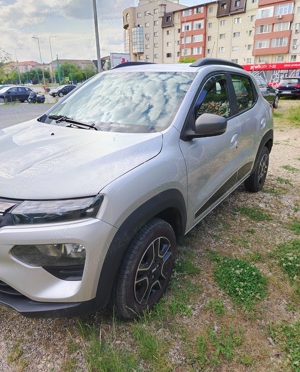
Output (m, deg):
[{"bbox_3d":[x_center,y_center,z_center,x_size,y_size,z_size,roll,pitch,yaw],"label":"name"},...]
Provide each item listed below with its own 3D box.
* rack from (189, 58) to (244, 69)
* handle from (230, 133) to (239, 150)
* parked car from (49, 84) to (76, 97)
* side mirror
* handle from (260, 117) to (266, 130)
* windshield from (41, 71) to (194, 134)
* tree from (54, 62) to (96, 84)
[{"bbox_3d":[0.667,-1.114,2.551,0.080,0.090,1.280,13,25,33],"label":"rack"},{"bbox_3d":[0.732,-0.383,2.411,0.045,0.110,0.165,13,25,33],"label":"handle"},{"bbox_3d":[-9.665,-11.477,33.500,1.750,1.460,4.200,19,28,41],"label":"parked car"},{"bbox_3d":[0.358,-0.385,1.795,0.230,0.180,0.200,13,25,33],"label":"side mirror"},{"bbox_3d":[1.256,-0.687,3.091,0.045,0.110,0.165,13,25,33],"label":"handle"},{"bbox_3d":[-0.250,-0.713,2.191,1.220,0.110,0.800,13,54,33],"label":"windshield"},{"bbox_3d":[-19.344,-29.080,72.000,10.000,5.600,8.000,-6,21,-13],"label":"tree"}]

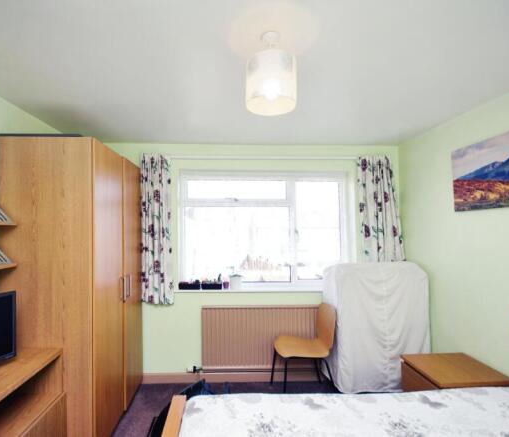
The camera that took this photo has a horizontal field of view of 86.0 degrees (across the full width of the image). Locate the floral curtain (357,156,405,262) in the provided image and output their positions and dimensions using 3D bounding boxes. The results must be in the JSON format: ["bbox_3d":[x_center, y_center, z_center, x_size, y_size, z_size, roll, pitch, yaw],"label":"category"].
[{"bbox_3d":[1.240,0.110,2.650,0.470,1.420,0.150,0,-1,-2],"label":"floral curtain"}]

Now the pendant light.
[{"bbox_3d":[0.070,-0.627,1.165,0.215,0.300,0.215,0,-1,0],"label":"pendant light"}]

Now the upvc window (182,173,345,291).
[{"bbox_3d":[0.095,0.120,2.840,1.750,1.200,0.100,0,-1,-2],"label":"upvc window"}]

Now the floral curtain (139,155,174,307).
[{"bbox_3d":[-0.933,0.106,2.620,0.330,1.440,0.120,0,-1,-2],"label":"floral curtain"}]

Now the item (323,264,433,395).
[{"bbox_3d":[1.070,1.010,2.460,0.800,1.160,0.400,0,-1,-2],"label":"item"}]

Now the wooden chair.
[{"bbox_3d":[0.435,1.225,2.495,0.520,0.840,0.440,0,-1,-12],"label":"wooden chair"}]

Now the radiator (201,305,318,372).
[{"bbox_3d":[0.070,1.155,2.680,1.180,0.600,0.100,0,-1,-2],"label":"radiator"}]

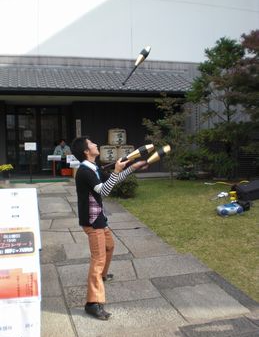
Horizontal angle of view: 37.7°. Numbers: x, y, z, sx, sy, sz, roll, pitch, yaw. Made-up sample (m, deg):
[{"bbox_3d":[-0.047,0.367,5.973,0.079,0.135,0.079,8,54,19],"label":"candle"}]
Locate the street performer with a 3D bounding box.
[{"bbox_3d":[-0.200,0.496,3.735,0.760,1.630,0.700,1,6,6],"label":"street performer"}]

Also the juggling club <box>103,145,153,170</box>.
[{"bbox_3d":[-0.012,-0.100,3.500,0.520,0.095,0.095,-22,0,0],"label":"juggling club"}]

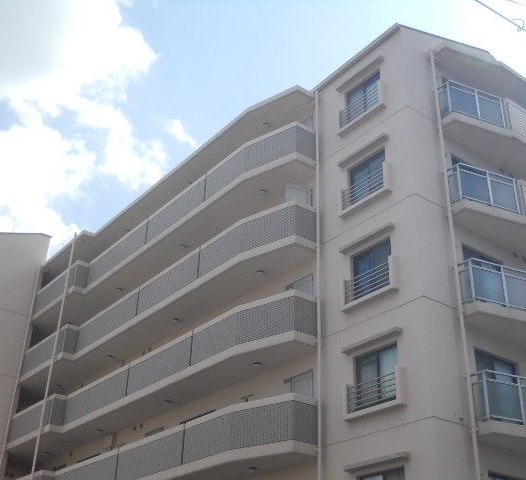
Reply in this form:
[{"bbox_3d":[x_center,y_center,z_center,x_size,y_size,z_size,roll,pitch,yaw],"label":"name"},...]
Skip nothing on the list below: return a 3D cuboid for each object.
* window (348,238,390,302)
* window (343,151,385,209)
[{"bbox_3d":[2.840,0.817,19.513,0.150,1.340,1.500,22,-35,-31],"label":"window"},{"bbox_3d":[2.919,-1.660,20.920,0.150,1.340,1.500,22,-35,-31],"label":"window"}]

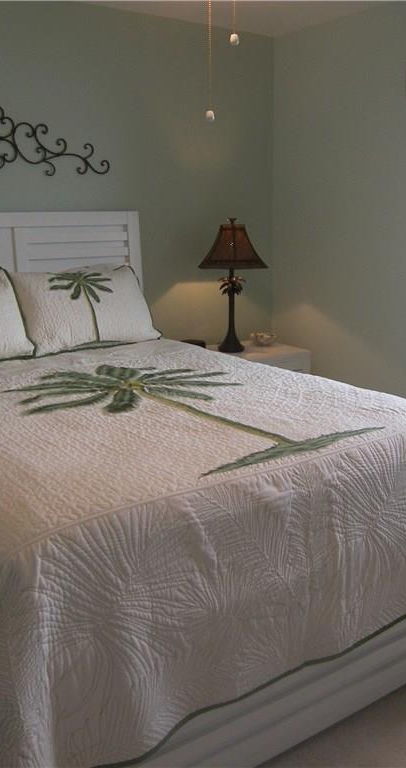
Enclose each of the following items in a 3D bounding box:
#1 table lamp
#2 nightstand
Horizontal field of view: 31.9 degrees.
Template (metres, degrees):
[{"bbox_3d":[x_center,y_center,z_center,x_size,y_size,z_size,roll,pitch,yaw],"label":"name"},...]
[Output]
[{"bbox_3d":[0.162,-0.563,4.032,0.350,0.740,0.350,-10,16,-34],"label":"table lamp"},{"bbox_3d":[0.229,0.128,4.151,0.610,0.660,0.460,-10,16,-34],"label":"nightstand"}]

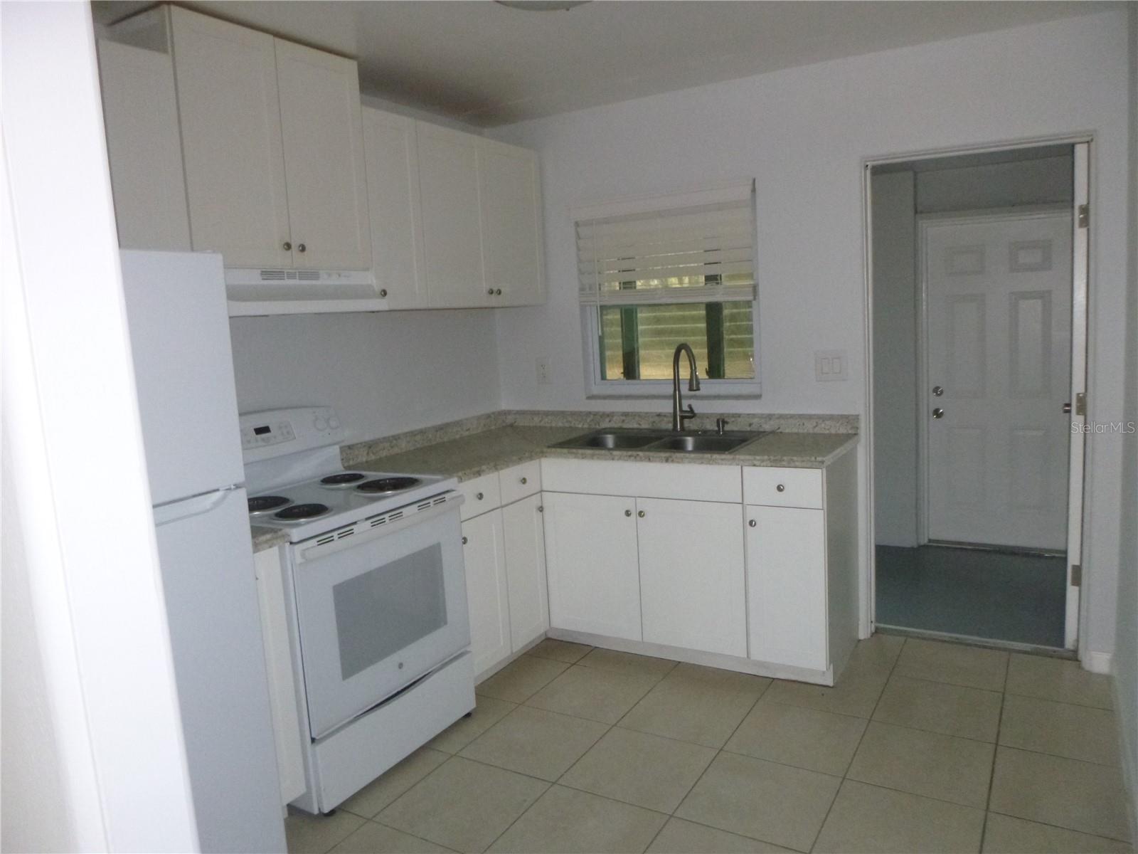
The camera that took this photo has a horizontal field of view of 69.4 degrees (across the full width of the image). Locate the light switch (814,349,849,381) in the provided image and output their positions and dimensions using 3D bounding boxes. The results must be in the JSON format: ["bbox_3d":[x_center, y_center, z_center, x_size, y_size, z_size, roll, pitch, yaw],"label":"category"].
[{"bbox_3d":[1.109,-0.258,3.480,0.128,0.126,0.012,1,9,31],"label":"light switch"}]

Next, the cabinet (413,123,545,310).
[{"bbox_3d":[-0.500,-0.929,3.806,0.312,0.761,0.904,1,9,31],"label":"cabinet"}]

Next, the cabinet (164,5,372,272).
[{"bbox_3d":[-1.086,-0.912,2.813,0.318,0.767,0.763,1,9,31],"label":"cabinet"}]

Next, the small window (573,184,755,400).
[{"bbox_3d":[0.442,-0.603,3.840,0.920,0.930,0.110,1,9,31],"label":"small window"}]

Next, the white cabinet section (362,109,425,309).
[{"bbox_3d":[-0.822,-0.860,3.365,0.321,0.770,0.301,1,9,31],"label":"white cabinet section"}]

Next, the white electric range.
[{"bbox_3d":[-0.839,0.542,2.827,0.725,1.148,0.757,1,9,31],"label":"white electric range"}]

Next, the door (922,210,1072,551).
[{"bbox_3d":[2.592,-0.240,4.990,0.796,2.007,0.045,1,9,31],"label":"door"}]

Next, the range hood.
[{"bbox_3d":[-1.023,-0.461,2.837,0.422,0.157,0.757,1,9,31],"label":"range hood"}]

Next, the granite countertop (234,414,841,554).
[{"bbox_3d":[-0.125,0.143,2.990,1.838,0.115,2.221,1,9,31],"label":"granite countertop"}]

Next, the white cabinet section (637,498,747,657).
[{"bbox_3d":[0.646,0.561,3.584,0.455,0.622,0.600,1,9,31],"label":"white cabinet section"}]

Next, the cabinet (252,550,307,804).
[{"bbox_3d":[-1.129,0.743,2.519,0.607,0.853,0.218,1,9,31],"label":"cabinet"}]

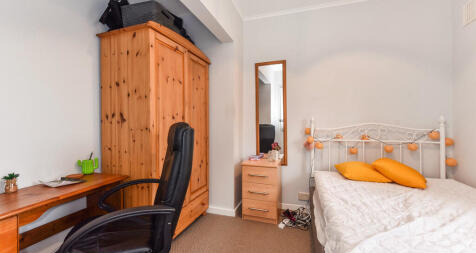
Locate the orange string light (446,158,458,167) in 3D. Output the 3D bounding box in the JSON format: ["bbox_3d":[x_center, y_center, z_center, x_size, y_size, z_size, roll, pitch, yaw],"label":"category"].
[{"bbox_3d":[2.037,0.342,1.756,0.079,0.079,0.076,0,0,19],"label":"orange string light"}]

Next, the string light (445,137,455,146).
[{"bbox_3d":[2.015,0.143,1.766,0.076,0.079,0.076,0,0,19],"label":"string light"}]

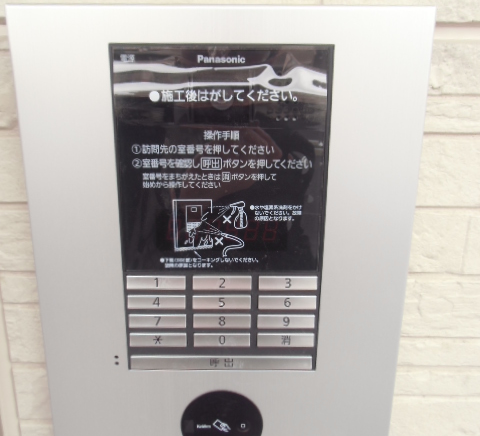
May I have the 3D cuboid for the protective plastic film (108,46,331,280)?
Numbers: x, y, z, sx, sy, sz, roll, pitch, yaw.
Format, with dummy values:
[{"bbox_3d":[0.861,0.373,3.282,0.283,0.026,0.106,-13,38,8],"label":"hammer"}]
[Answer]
[{"bbox_3d":[-0.011,-0.034,0.286,0.135,0.144,0.012,0,15,0],"label":"protective plastic film"}]

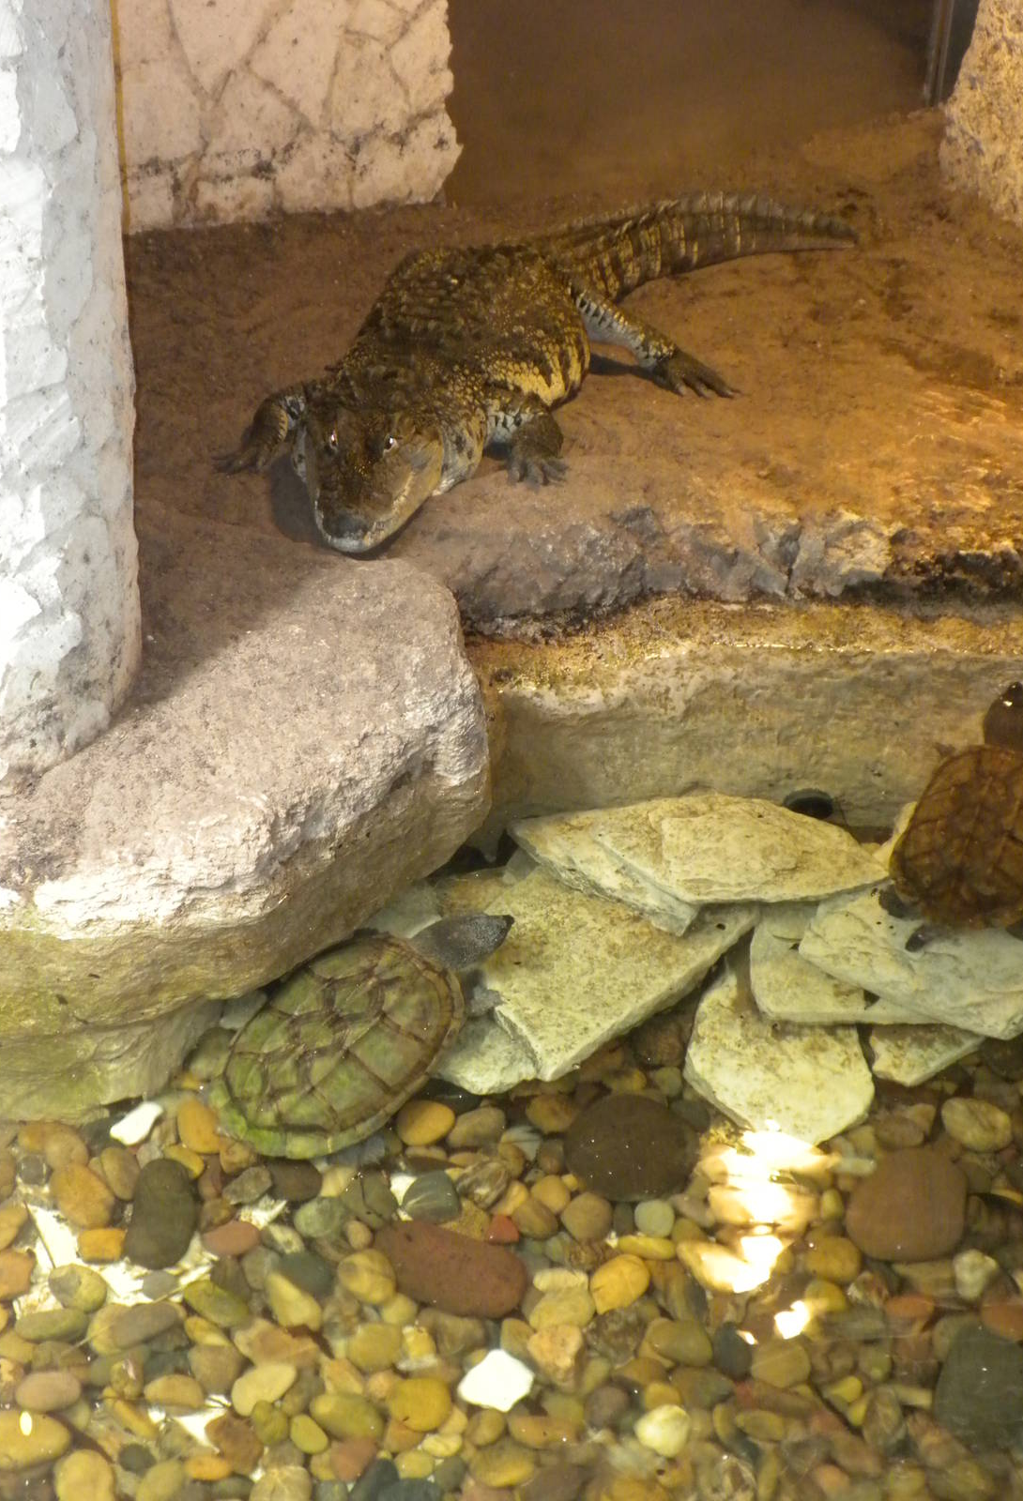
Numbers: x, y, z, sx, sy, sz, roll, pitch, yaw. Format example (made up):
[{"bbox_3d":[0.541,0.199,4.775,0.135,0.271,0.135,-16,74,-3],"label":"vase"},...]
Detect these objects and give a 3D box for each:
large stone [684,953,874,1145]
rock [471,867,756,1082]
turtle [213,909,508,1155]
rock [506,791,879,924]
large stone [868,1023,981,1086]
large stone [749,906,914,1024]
[{"bbox_3d":[0.230,0.254,2.250,0.155,0.045,0.190,3,43,2],"label":"large stone"},{"bbox_3d":[0.083,0.188,2.284,0.250,0.045,0.170,-32,52,-31],"label":"rock"},{"bbox_3d":[-0.134,0.243,2.218,0.155,0.085,0.270,31,50,33],"label":"turtle"},{"bbox_3d":[0.168,0.097,2.336,0.315,0.050,0.130,3,48,1],"label":"rock"},{"bbox_3d":[0.360,0.261,2.253,0.105,0.030,0.090,3,41,2],"label":"large stone"},{"bbox_3d":[0.289,0.188,2.290,0.160,0.040,0.140,3,43,2],"label":"large stone"}]

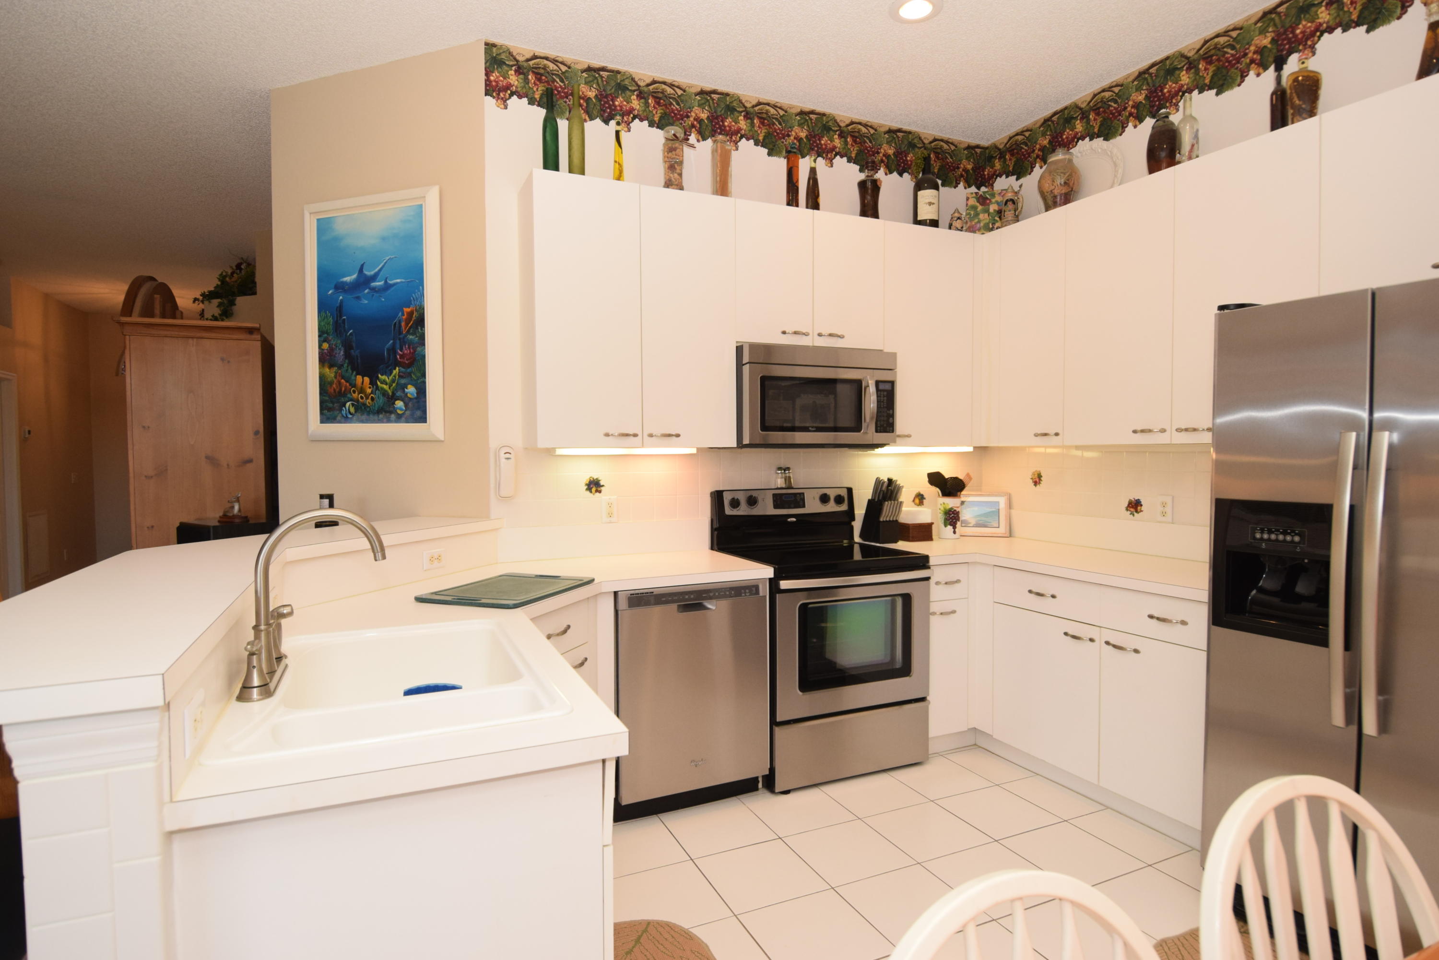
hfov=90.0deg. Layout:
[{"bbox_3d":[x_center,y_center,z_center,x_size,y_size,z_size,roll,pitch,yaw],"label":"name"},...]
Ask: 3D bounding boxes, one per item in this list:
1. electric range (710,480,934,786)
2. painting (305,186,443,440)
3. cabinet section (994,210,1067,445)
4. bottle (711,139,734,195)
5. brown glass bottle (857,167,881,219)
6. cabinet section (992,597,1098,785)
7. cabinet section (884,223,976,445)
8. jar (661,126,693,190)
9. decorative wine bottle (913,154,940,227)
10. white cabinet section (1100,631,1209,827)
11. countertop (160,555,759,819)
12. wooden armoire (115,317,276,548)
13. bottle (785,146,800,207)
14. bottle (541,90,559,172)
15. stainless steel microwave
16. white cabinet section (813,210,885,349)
[{"bbox_3d":[0.441,0.649,3.202,0.758,1.188,0.665,-1,2,-24],"label":"electric range"},{"bbox_3d":[-1.500,-0.692,3.112,0.742,1.045,0.035,0,2,20],"label":"painting"},{"bbox_3d":[1.578,-0.682,3.394,0.307,1.046,0.385,-1,2,-24],"label":"cabinet section"},{"bbox_3d":[0.014,-1.332,3.125,0.072,0.314,0.072,-1,2,-24],"label":"bottle"},{"bbox_3d":[0.716,-1.357,3.433,0.107,0.321,0.107,0,2,0],"label":"brown glass bottle"},{"bbox_3d":[1.589,0.834,3.050,0.600,0.598,0.525,-1,2,-24],"label":"cabinet section"},{"bbox_3d":[0.951,-0.685,3.608,0.541,1.046,0.312,-1,2,-24],"label":"cabinet section"},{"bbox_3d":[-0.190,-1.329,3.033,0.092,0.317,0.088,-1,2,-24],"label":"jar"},{"bbox_3d":[1.030,-1.411,3.572,0.128,0.413,0.128,-1,2,-24],"label":"decorative wine bottle"},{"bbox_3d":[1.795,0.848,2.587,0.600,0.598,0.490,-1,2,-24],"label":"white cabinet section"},{"bbox_3d":[-0.379,0.391,2.131,1.615,0.039,1.952,-1,2,-24],"label":"countertop"},{"bbox_3d":[-3.020,0.186,4.356,0.625,2.075,1.150,-1,2,-24],"label":"wooden armoire"},{"bbox_3d":[0.334,-1.352,3.269,0.061,0.340,0.061,-1,2,-24],"label":"bottle"},{"bbox_3d":[-0.656,-1.343,2.804,0.063,0.360,0.063,-1,2,-24],"label":"bottle"},{"bbox_3d":[0.373,-0.364,3.274,0.760,0.432,0.420,-1,2,-24],"label":"stainless steel microwave"},{"bbox_3d":[0.529,-0.901,3.414,0.382,0.598,0.312,-1,2,-24],"label":"white cabinet section"}]

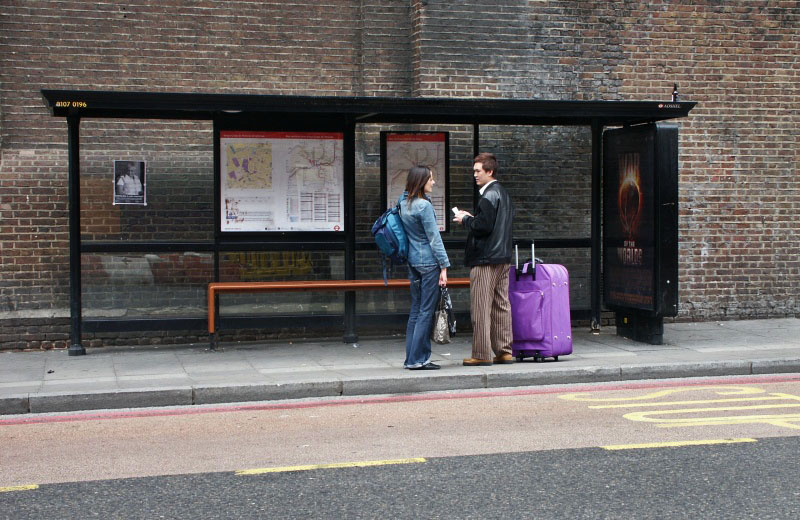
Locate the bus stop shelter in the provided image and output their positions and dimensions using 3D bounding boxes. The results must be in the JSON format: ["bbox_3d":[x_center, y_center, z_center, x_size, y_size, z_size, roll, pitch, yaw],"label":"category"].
[{"bbox_3d":[-0.288,-0.327,13.742,6.190,2.356,1.460,-1,2,-17],"label":"bus stop shelter"}]

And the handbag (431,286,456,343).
[{"bbox_3d":[0.367,0.465,12.005,0.250,0.486,0.130,-2,3,-42],"label":"handbag"}]

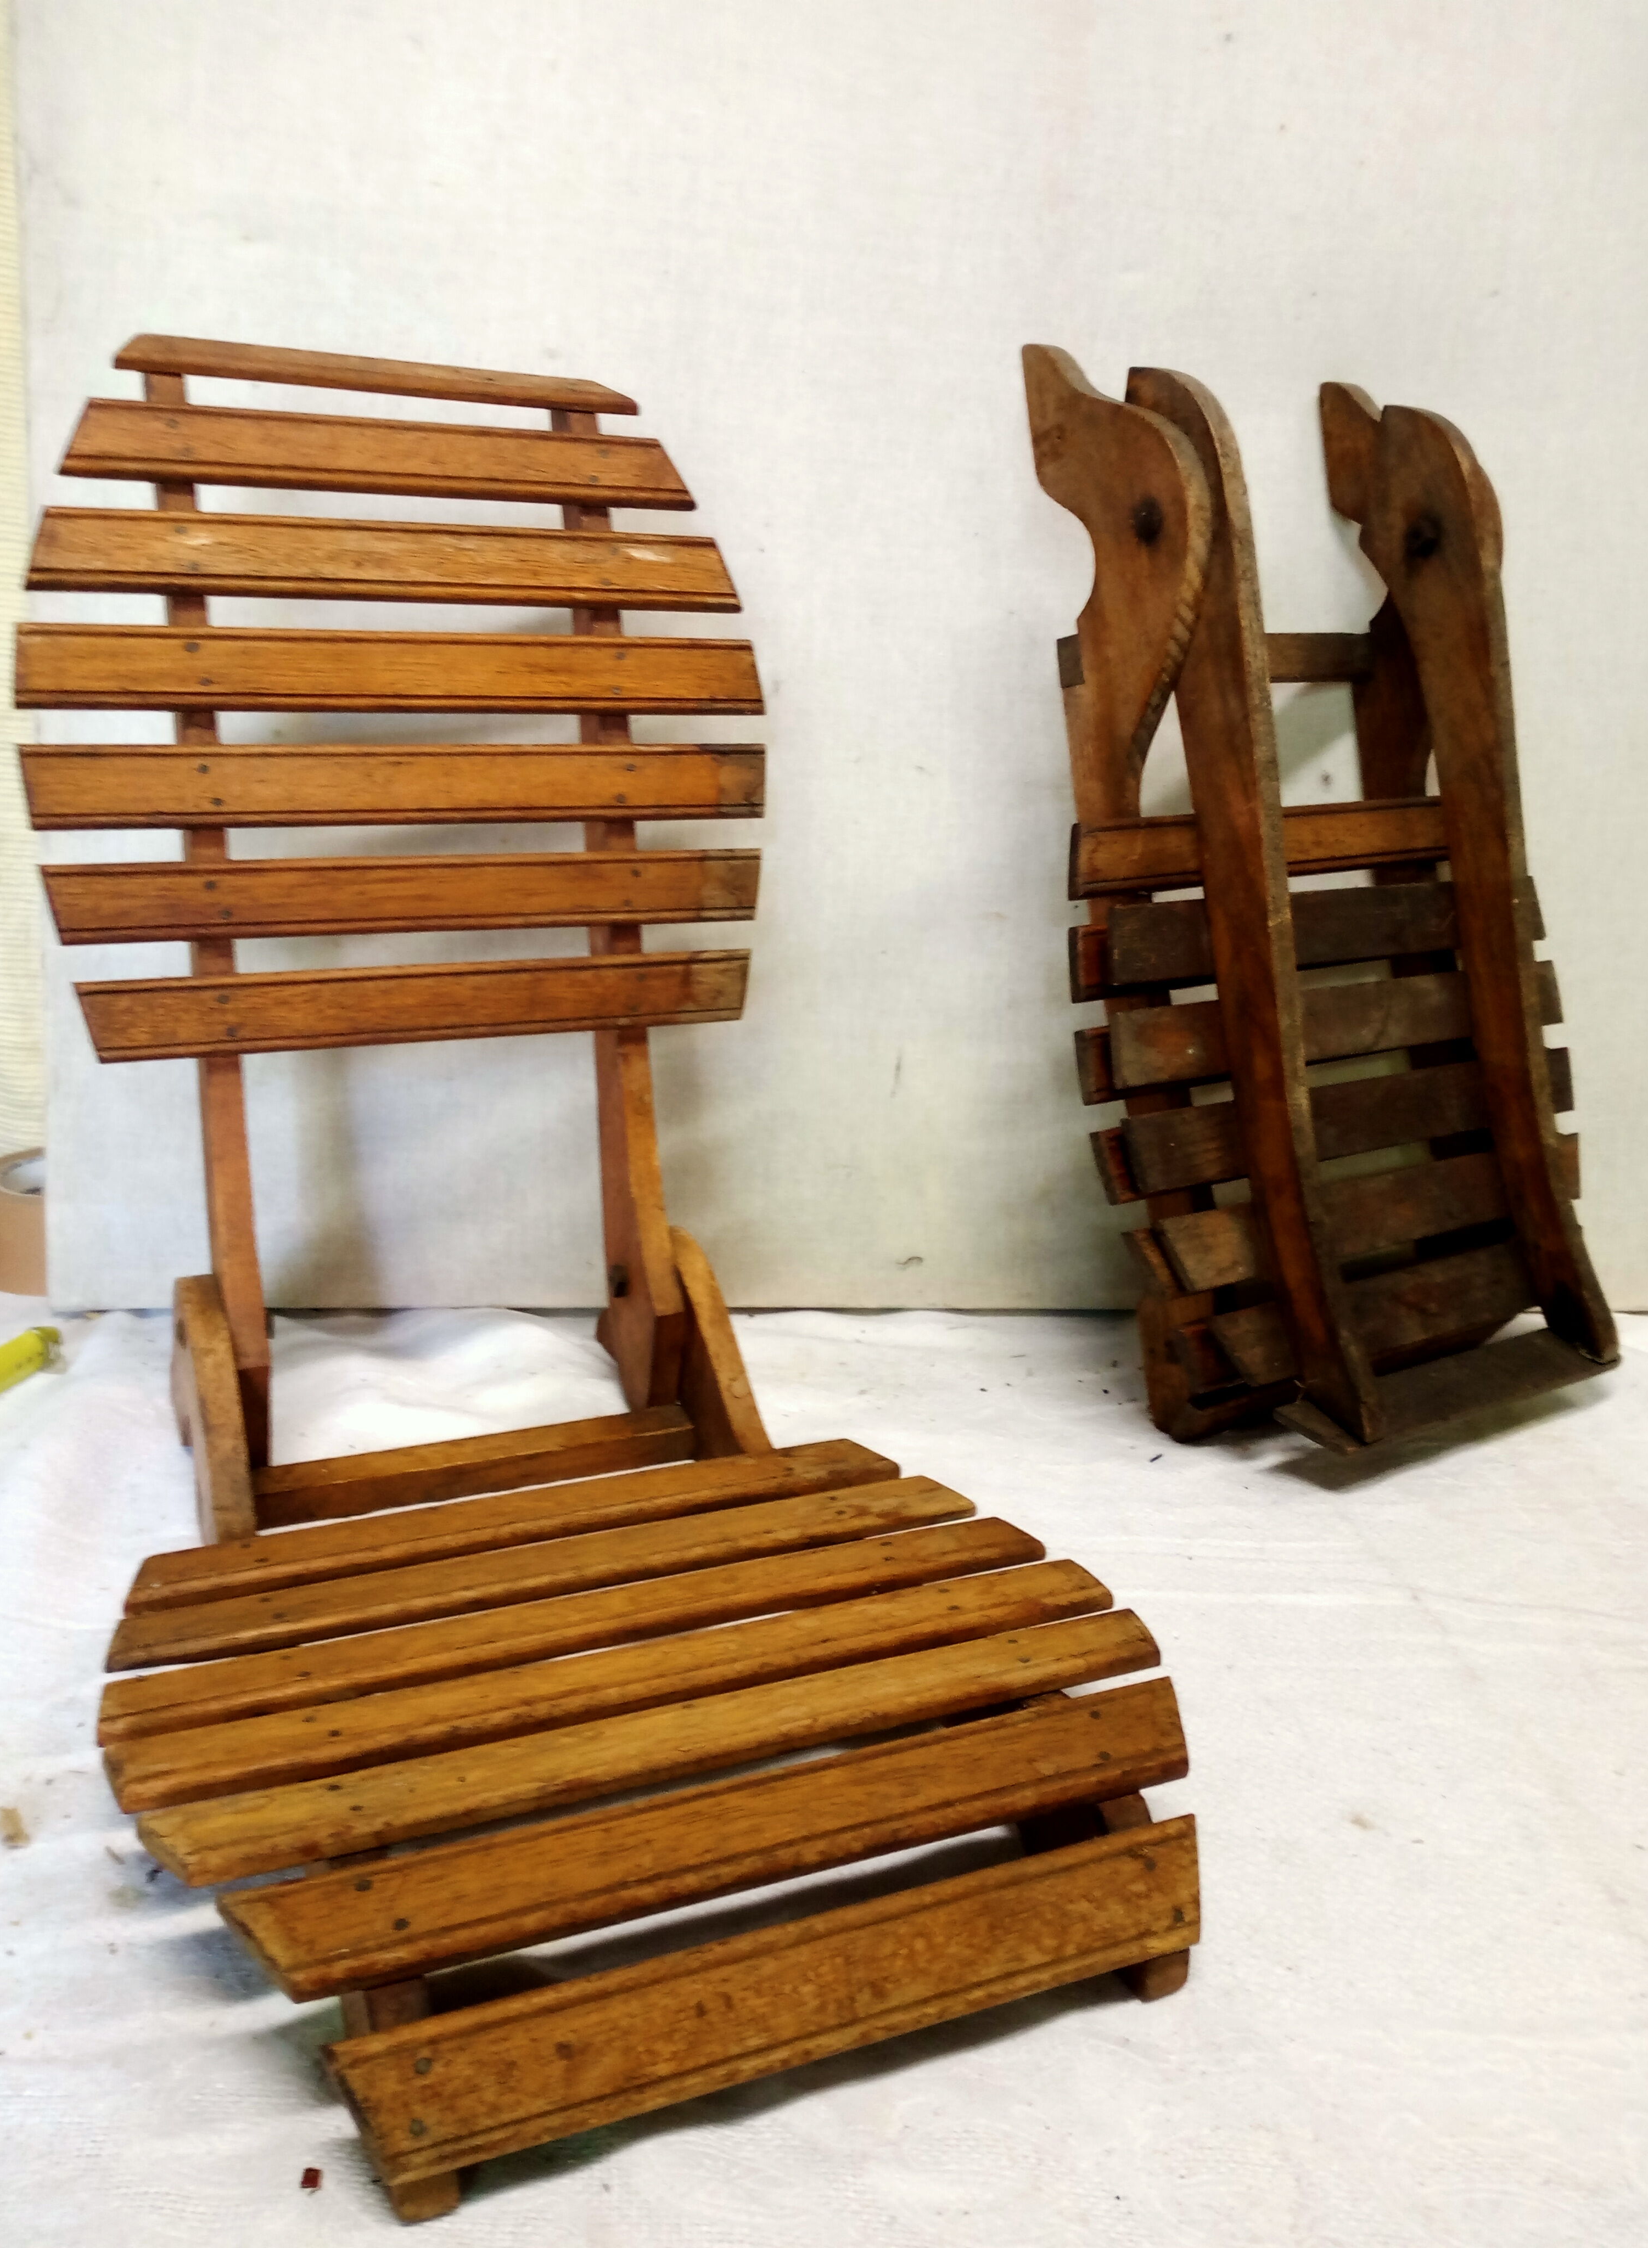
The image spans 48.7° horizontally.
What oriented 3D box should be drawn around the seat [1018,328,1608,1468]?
[{"bbox_3d":[0.212,-0.106,0.748,0.267,0.446,0.114,-8,2,-32],"label":"seat"}]

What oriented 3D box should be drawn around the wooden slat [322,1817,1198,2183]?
[{"bbox_3d":[-0.001,0.223,0.470,0.242,0.007,0.034,-5,57,-23],"label":"wooden slat"}]

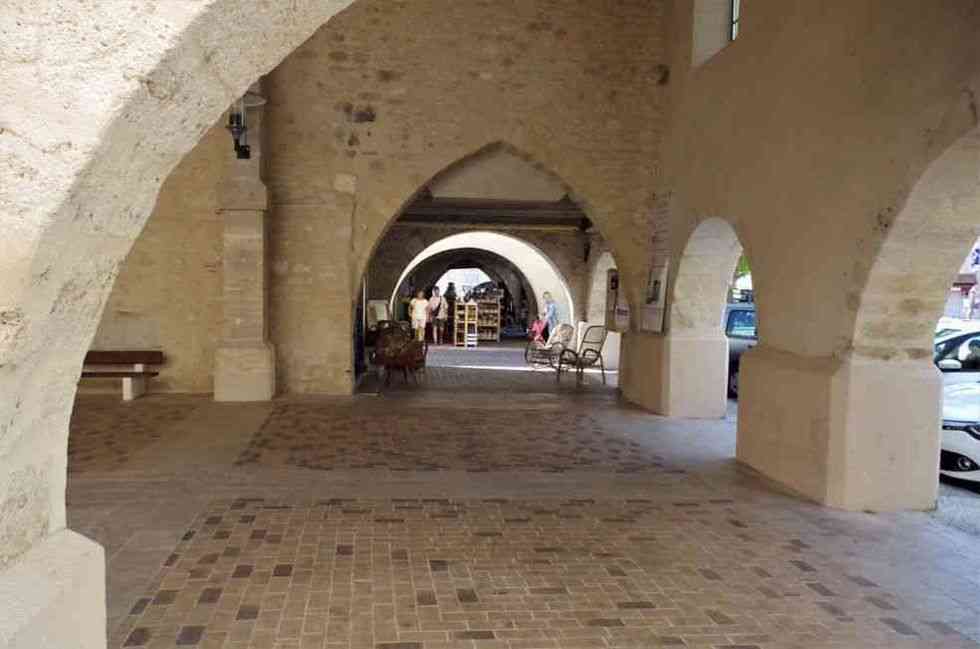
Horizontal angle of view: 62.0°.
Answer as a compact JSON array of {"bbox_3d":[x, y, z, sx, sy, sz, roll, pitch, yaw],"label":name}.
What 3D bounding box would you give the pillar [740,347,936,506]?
[{"bbox_3d":[2.988,0.778,7.195,0.843,1.200,1.902,0,3,-6],"label":"pillar"}]

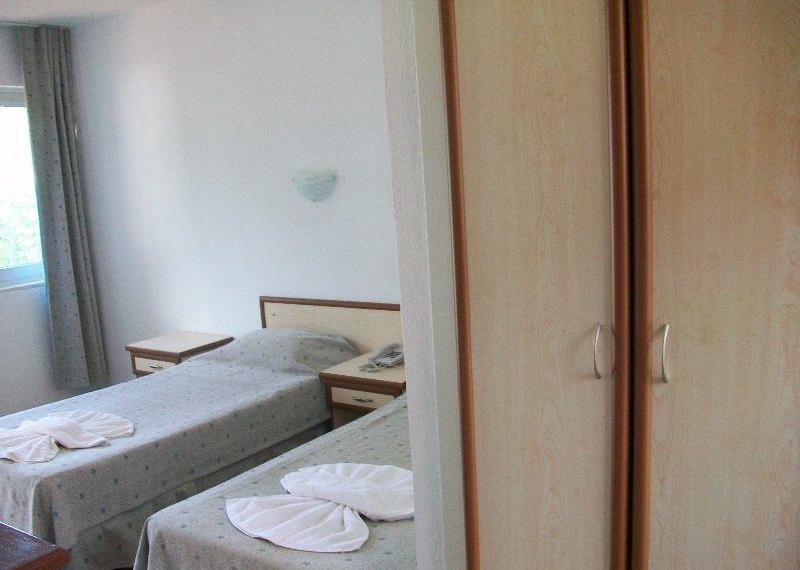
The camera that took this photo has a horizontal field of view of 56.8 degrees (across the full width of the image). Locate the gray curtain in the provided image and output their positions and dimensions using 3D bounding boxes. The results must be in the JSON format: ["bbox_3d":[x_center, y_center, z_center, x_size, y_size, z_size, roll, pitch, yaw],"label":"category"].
[{"bbox_3d":[-2.272,-0.484,5.000,0.120,2.427,0.360,2,10,34],"label":"gray curtain"}]

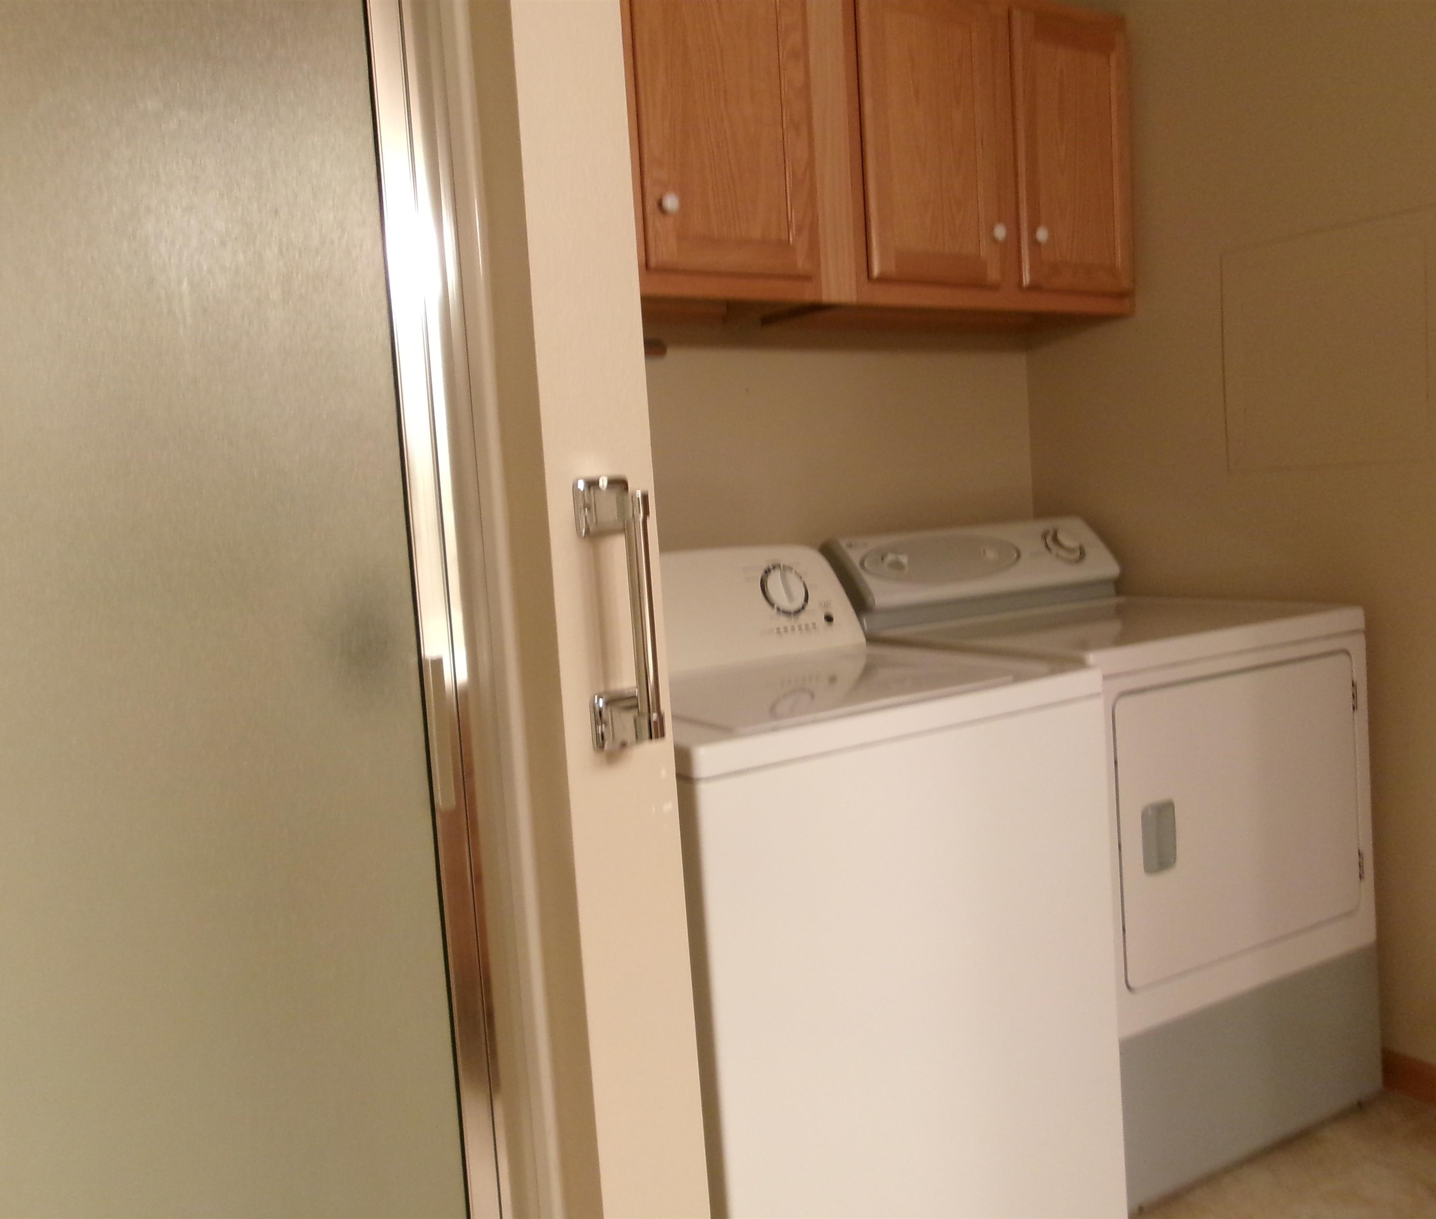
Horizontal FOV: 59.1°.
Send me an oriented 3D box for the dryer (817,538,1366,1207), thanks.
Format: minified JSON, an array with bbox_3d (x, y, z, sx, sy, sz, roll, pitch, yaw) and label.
[{"bbox_3d":[0.700,0.379,2.404,0.690,1.092,0.700,-7,5,-31],"label":"dryer"}]

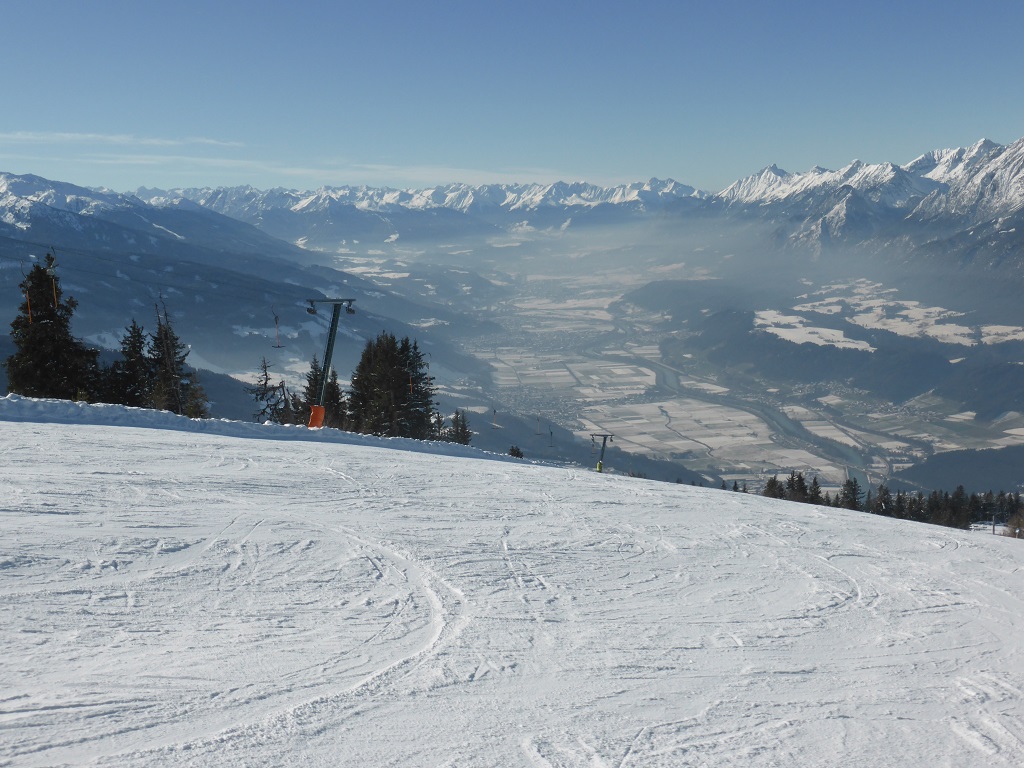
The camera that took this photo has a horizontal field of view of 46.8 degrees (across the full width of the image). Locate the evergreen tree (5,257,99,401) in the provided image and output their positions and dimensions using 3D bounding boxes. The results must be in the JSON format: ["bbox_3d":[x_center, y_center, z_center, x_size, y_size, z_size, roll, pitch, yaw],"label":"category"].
[{"bbox_3d":[-20.970,-2.440,54.000,4.380,7.200,4.380,0,9,0],"label":"evergreen tree"}]

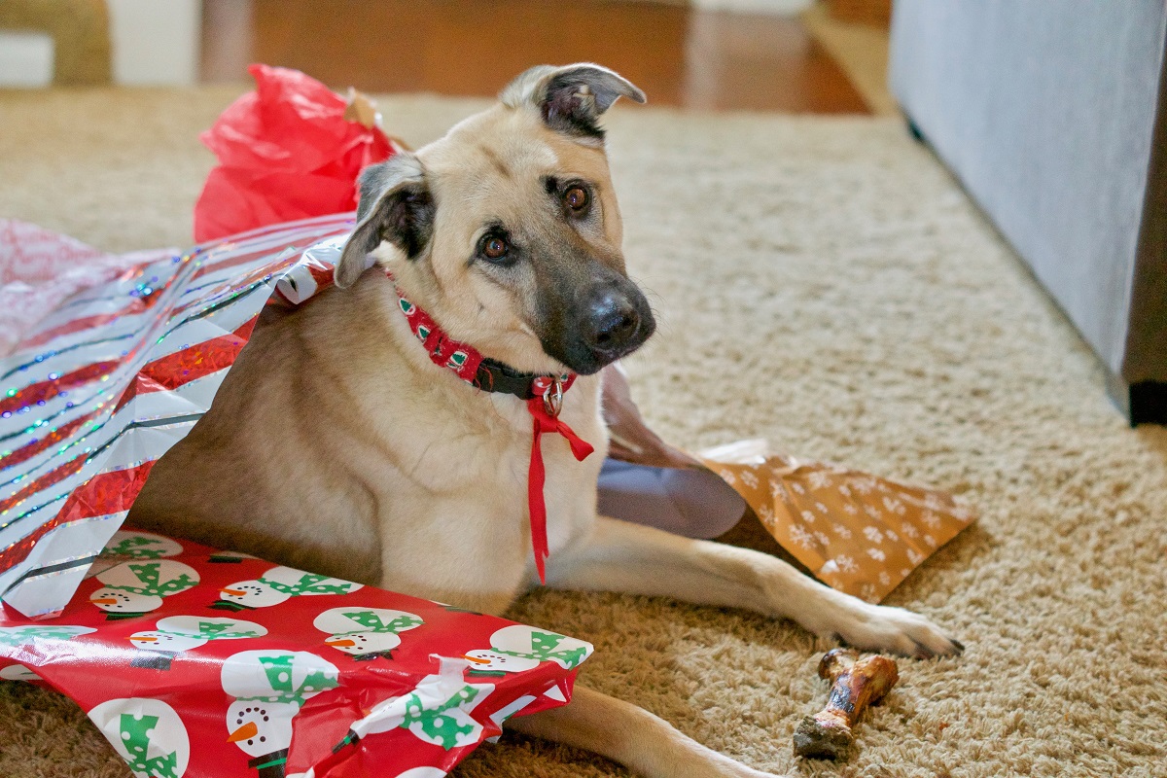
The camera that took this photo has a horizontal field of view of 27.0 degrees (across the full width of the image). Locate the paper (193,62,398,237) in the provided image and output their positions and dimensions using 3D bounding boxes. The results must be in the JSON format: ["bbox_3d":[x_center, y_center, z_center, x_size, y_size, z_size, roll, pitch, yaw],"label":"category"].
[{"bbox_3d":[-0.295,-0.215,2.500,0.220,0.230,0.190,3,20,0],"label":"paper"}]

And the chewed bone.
[{"bbox_3d":[0.207,0.250,1.933,0.064,0.045,0.138,8,21,14],"label":"chewed bone"}]

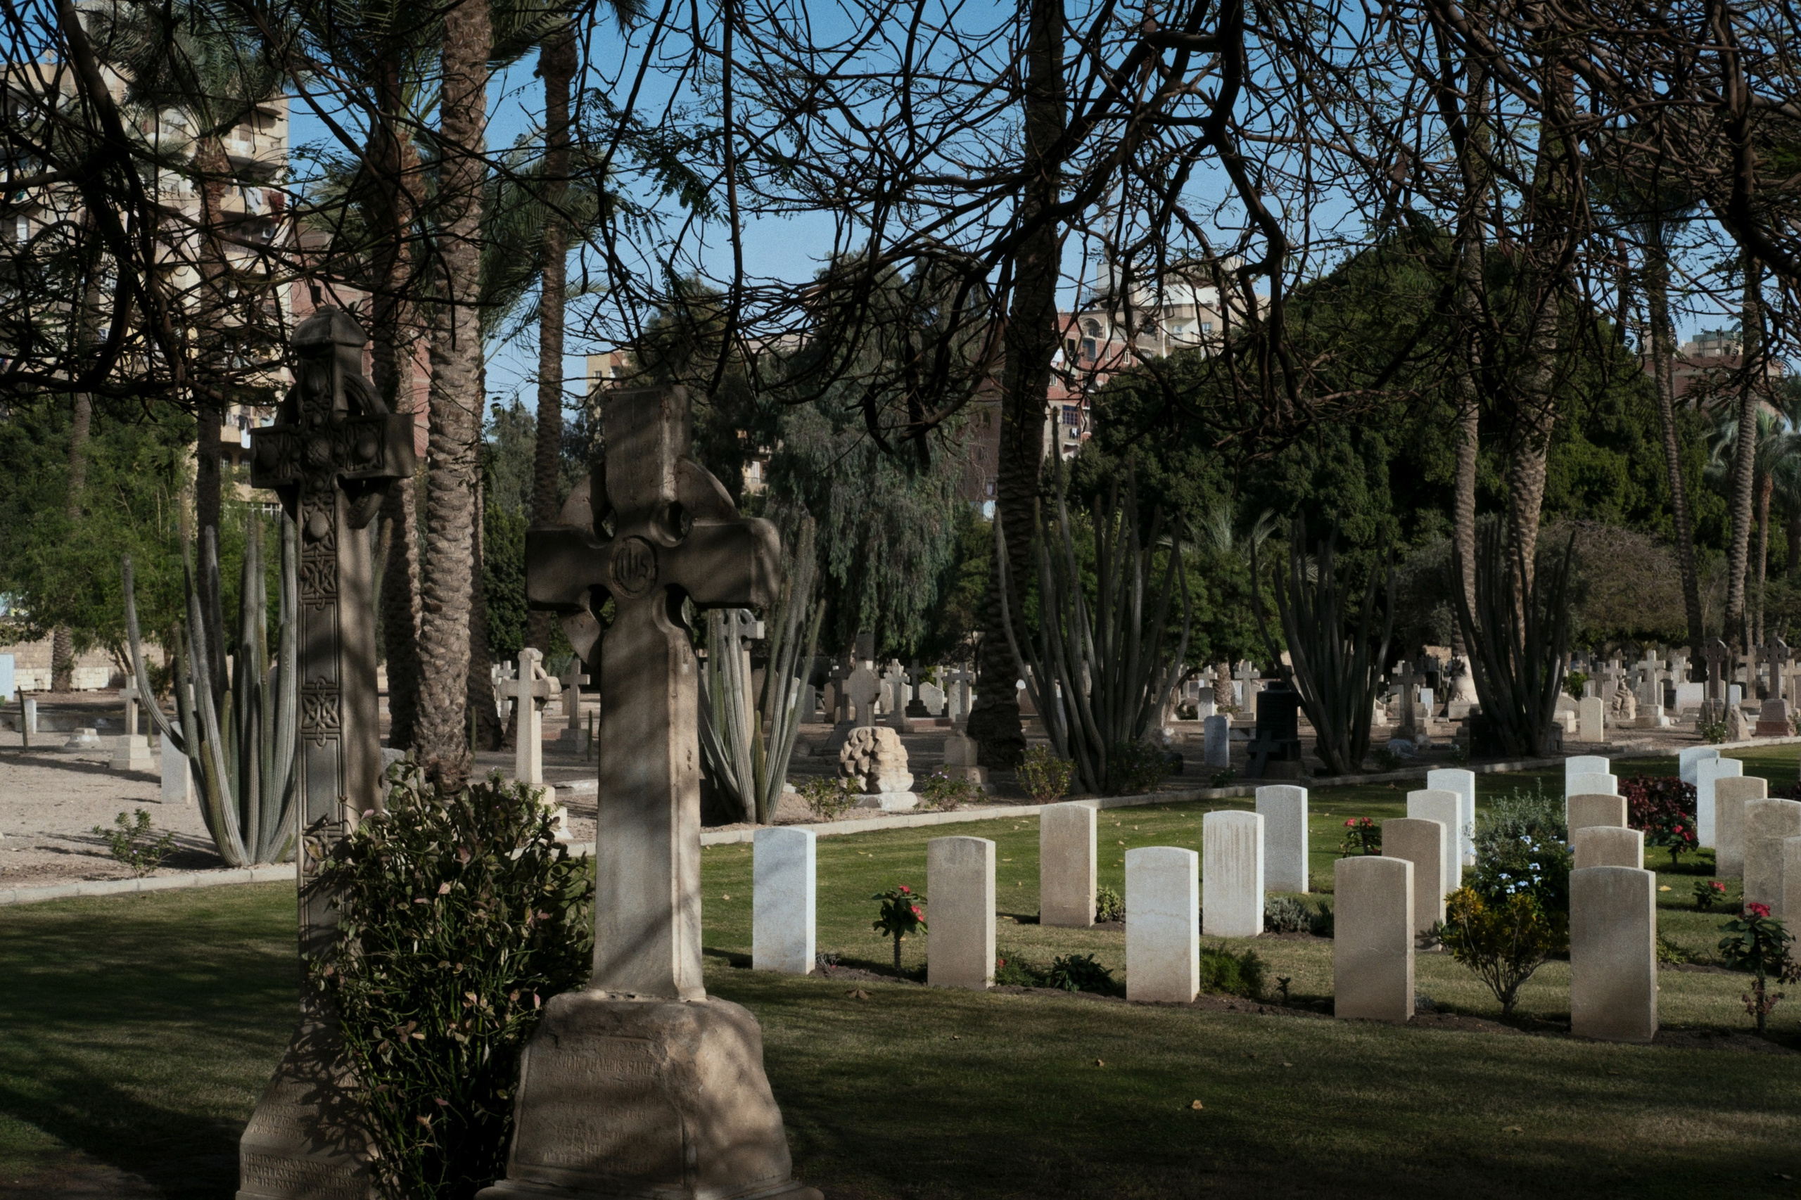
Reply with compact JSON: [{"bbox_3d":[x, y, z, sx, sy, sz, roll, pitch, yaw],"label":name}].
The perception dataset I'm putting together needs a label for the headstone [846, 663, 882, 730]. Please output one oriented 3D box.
[{"bbox_3d":[-0.429,1.089,30.500,0.460,0.769,0.160,-1,-1,33],"label":"headstone"}]

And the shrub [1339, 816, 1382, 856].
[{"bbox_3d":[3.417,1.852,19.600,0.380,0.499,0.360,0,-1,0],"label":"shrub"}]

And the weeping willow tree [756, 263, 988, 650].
[{"bbox_3d":[-0.762,-3.196,70.000,5.900,11.520,5.900,0,-1,0],"label":"weeping willow tree"}]

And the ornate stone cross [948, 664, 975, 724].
[{"bbox_3d":[1.284,1.971,55.000,0.560,1.314,0.220,-1,-1,33],"label":"ornate stone cross"}]

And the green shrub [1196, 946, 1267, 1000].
[{"bbox_3d":[1.756,1.995,14.203,0.410,0.270,0.380,0,-1,0],"label":"green shrub"}]

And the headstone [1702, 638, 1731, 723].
[{"bbox_3d":[15.531,1.609,50.500,0.600,1.760,0.420,-1,-1,34],"label":"headstone"}]

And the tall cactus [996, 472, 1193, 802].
[{"bbox_3d":[2.443,0.241,33.600,2.450,4.406,2.300,0,-1,0],"label":"tall cactus"}]

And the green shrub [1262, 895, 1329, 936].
[{"bbox_3d":[2.562,2.044,17.150,0.420,0.264,0.360,0,-1,0],"label":"green shrub"}]

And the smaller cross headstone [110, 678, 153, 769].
[{"bbox_3d":[-9.997,1.603,34.500,0.430,1.220,0.400,-1,-1,34],"label":"smaller cross headstone"}]

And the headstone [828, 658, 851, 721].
[{"bbox_3d":[-0.941,1.500,43.800,0.570,1.060,0.160,-1,-1,34],"label":"headstone"}]

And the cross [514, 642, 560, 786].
[{"bbox_3d":[-3.232,1.022,23.200,0.570,1.220,0.170,-1,-1,34],"label":"cross"}]

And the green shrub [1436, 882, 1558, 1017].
[{"bbox_3d":[2.935,1.710,12.950,0.610,0.635,0.560,0,-1,13],"label":"green shrub"}]

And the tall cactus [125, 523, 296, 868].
[{"bbox_3d":[-4.972,0.665,20.300,1.930,2.680,1.600,0,-1,-14],"label":"tall cactus"}]

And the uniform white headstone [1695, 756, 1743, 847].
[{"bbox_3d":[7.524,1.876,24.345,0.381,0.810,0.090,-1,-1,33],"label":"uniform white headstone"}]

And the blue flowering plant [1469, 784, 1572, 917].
[{"bbox_3d":[3.848,1.661,16.509,0.680,1.020,0.650,0,-1,15],"label":"blue flowering plant"}]

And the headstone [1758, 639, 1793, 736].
[{"bbox_3d":[16.571,1.652,50.200,0.630,1.850,0.460,-1,-1,34],"label":"headstone"}]

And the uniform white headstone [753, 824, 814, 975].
[{"bbox_3d":[-0.650,1.680,14.854,0.381,0.800,0.080,-1,-1,34],"label":"uniform white headstone"}]

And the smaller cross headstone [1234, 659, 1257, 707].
[{"bbox_3d":[7.637,1.926,58.500,0.580,1.200,0.180,-1,-1,37],"label":"smaller cross headstone"}]

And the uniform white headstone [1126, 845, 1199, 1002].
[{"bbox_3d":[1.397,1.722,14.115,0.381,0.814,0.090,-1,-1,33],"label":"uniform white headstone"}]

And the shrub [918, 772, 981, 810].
[{"bbox_3d":[0.536,2.144,29.700,0.700,0.441,0.580,0,-1,0],"label":"shrub"}]

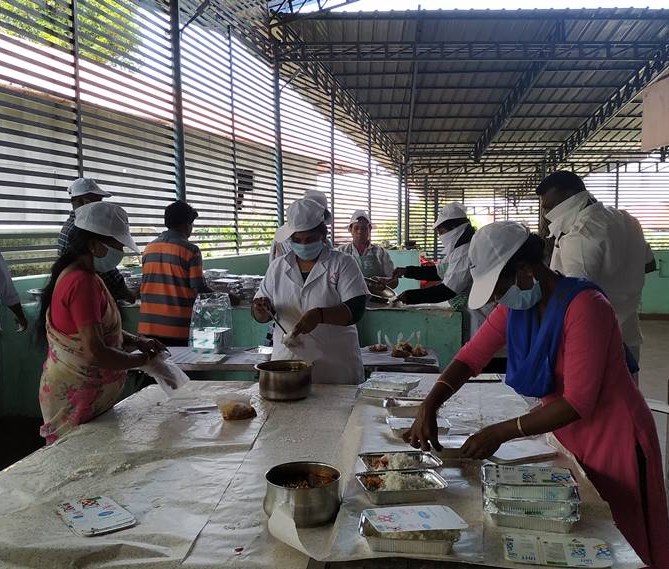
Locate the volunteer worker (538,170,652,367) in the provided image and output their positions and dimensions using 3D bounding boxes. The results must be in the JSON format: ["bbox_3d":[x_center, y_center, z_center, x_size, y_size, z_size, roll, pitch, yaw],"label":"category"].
[{"bbox_3d":[1.266,0.306,2.596,0.520,1.700,0.420,-4,7,-32],"label":"volunteer worker"}]

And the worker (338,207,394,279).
[{"bbox_3d":[0.222,0.256,3.747,0.480,1.569,0.400,0,6,0],"label":"worker"}]

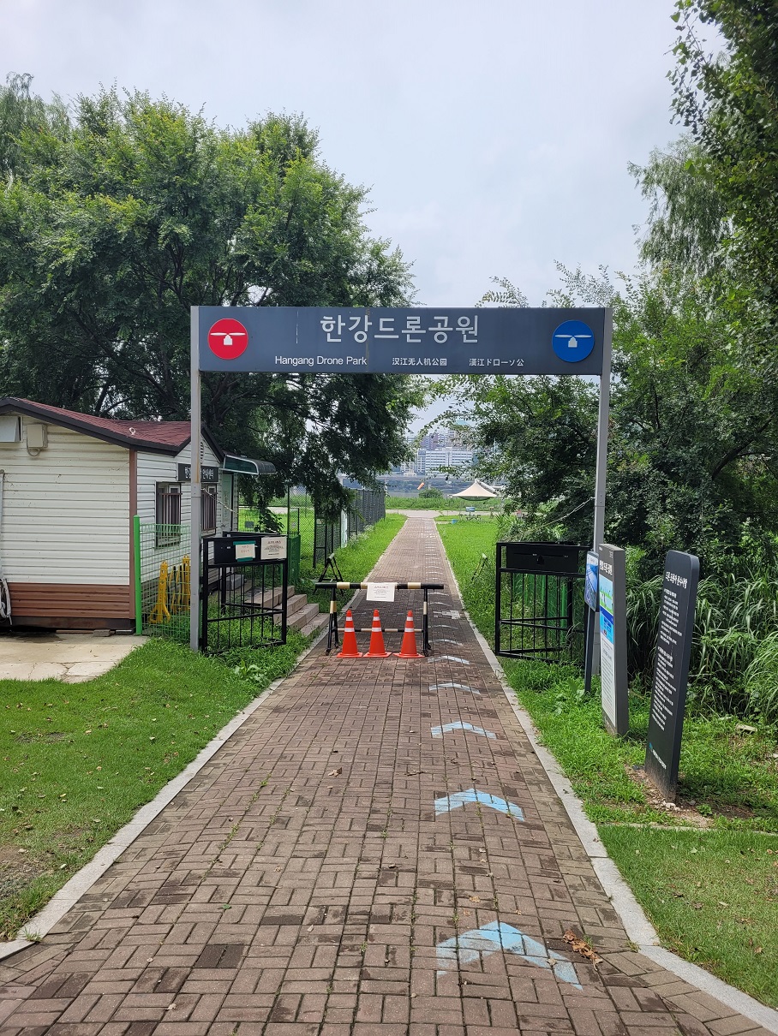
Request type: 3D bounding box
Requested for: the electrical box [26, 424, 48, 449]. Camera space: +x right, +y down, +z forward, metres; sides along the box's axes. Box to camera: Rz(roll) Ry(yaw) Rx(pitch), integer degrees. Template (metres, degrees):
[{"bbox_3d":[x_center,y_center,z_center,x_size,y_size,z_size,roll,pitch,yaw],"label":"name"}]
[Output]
[{"bbox_3d":[-5.355,-1.246,11.880,0.230,0.342,0.160,1,2,2],"label":"electrical box"}]

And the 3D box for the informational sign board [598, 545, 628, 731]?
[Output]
[{"bbox_3d":[2.196,1.153,7.616,0.107,1.734,0.695,-2,2,5],"label":"informational sign board"}]

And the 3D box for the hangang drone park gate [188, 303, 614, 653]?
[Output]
[{"bbox_3d":[0.090,-0.438,11.249,5.992,5.152,0.130,1,2,4],"label":"hangang drone park gate"}]

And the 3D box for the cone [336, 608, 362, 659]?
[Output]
[{"bbox_3d":[-0.586,1.740,11.805,0.365,0.700,0.365,1,2,1],"label":"cone"}]

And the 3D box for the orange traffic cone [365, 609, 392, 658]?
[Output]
[{"bbox_3d":[-0.166,1.740,11.805,0.365,0.700,0.365,1,3,10],"label":"orange traffic cone"}]

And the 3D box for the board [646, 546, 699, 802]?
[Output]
[{"bbox_3d":[2.100,1.131,5.788,0.060,1.748,0.626,5,3,4],"label":"board"}]

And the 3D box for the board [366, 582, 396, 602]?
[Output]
[{"bbox_3d":[-0.119,1.146,12.000,0.420,0.290,0.020,1,2,1],"label":"board"}]

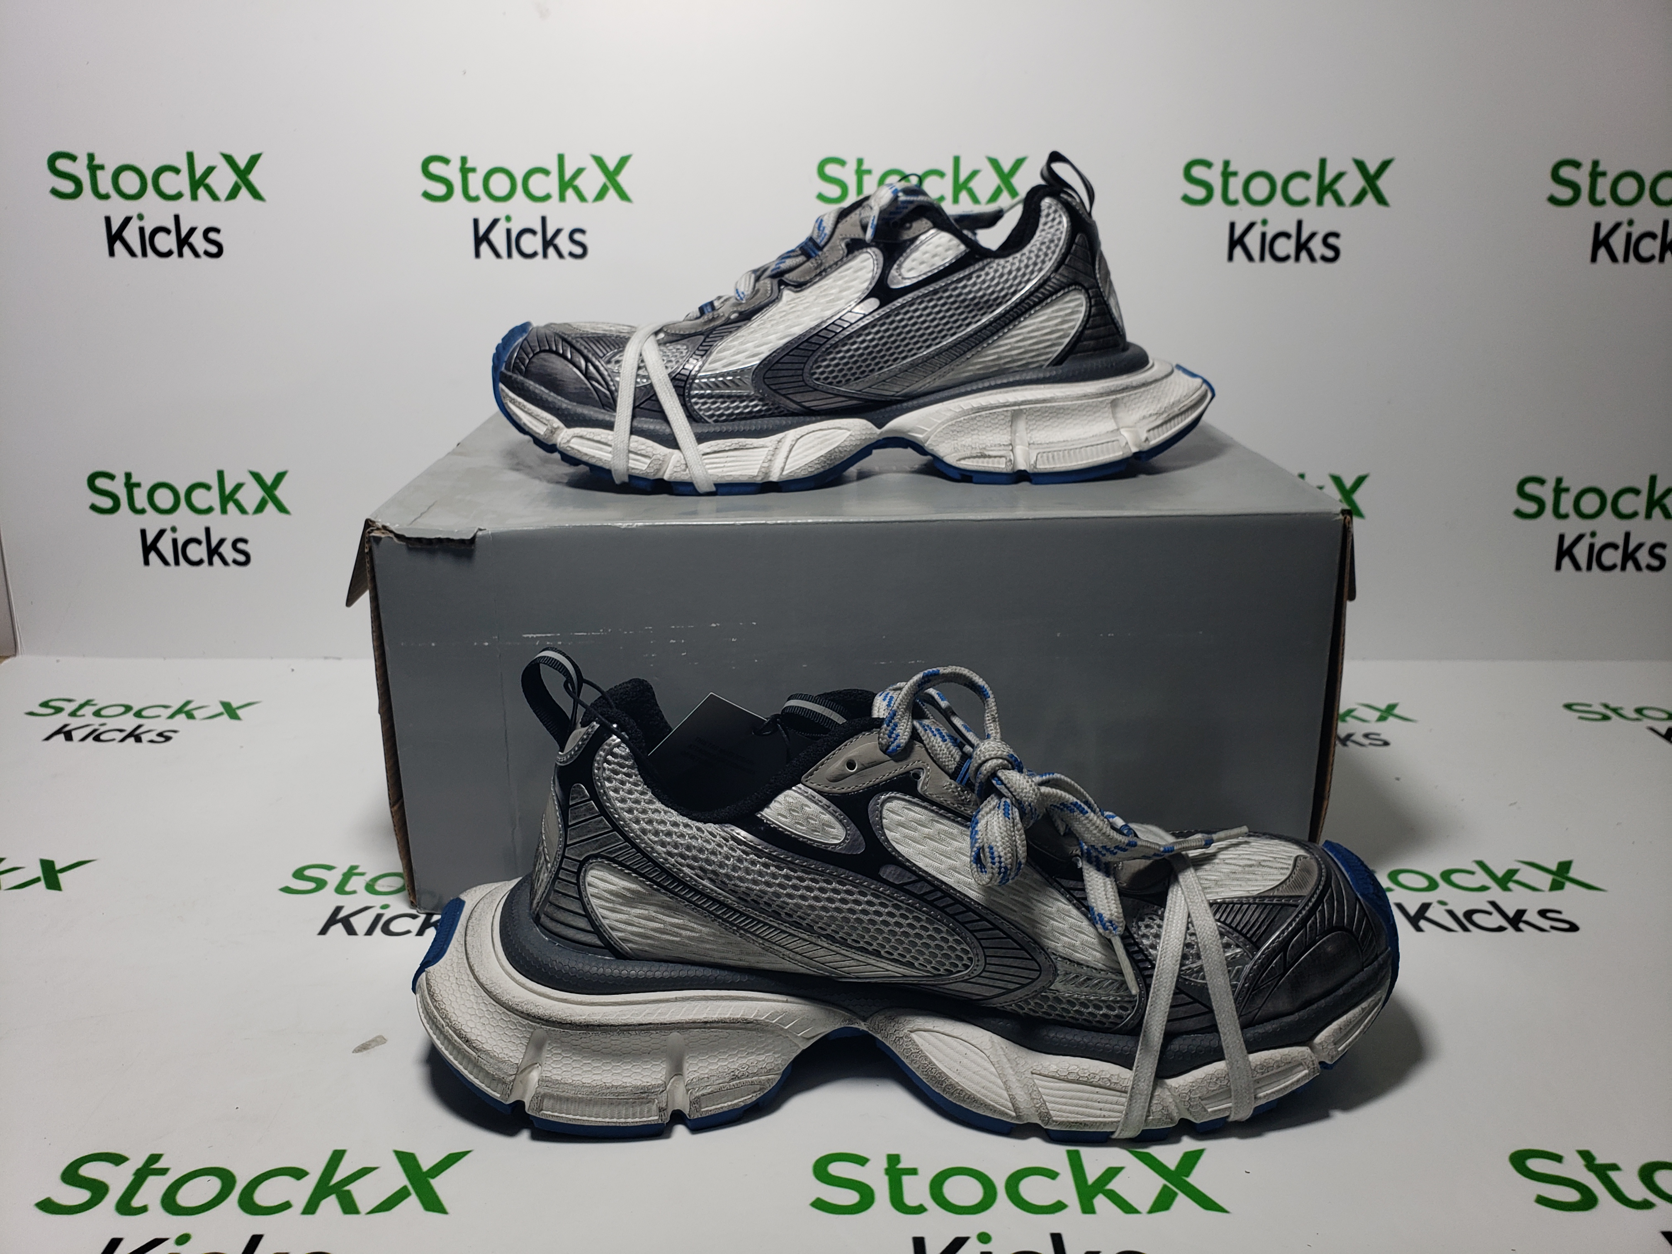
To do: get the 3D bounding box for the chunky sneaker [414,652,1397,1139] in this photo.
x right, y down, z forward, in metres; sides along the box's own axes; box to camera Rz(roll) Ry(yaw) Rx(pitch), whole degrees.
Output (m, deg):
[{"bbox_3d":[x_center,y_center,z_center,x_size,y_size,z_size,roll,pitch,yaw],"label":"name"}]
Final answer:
[{"bbox_3d":[0.024,0.079,0.430,0.333,0.143,0.117,0,20,0],"label":"chunky sneaker"}]

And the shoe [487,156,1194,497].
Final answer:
[{"bbox_3d":[0.008,-0.144,0.564,0.328,0.133,0.117,-1,20,-2],"label":"shoe"}]

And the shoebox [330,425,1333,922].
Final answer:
[{"bbox_3d":[0.007,-0.011,0.638,0.375,0.169,0.280,-1,20,-2],"label":"shoebox"}]

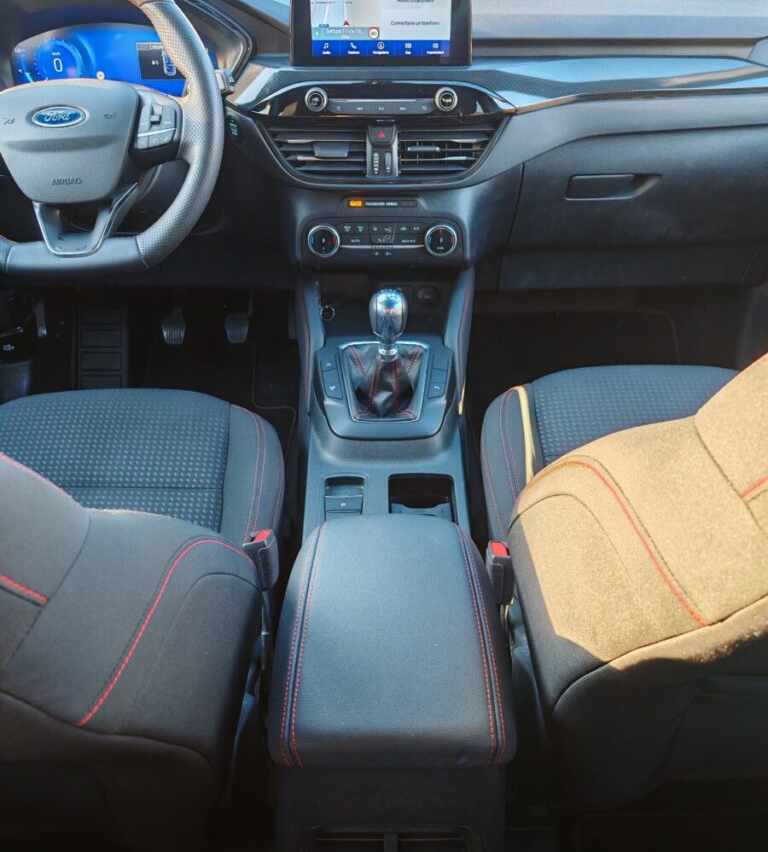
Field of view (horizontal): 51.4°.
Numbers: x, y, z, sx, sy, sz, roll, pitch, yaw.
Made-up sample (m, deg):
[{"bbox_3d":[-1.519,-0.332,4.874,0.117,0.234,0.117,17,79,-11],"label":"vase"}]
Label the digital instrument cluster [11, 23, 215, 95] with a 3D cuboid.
[{"bbox_3d":[-0.371,-0.501,1.095,0.275,0.100,0.030,0,23,0],"label":"digital instrument cluster"}]

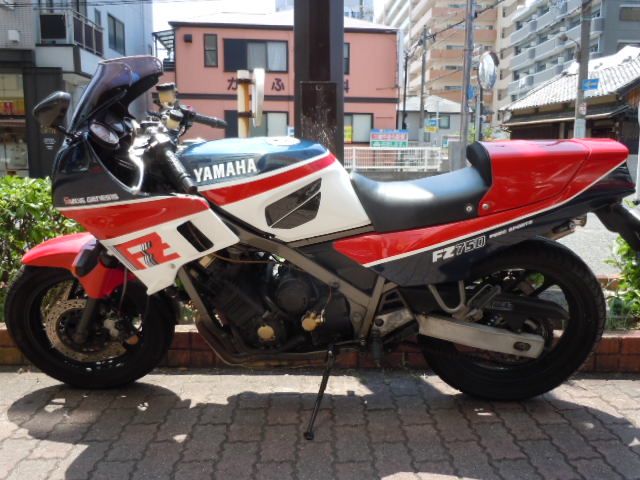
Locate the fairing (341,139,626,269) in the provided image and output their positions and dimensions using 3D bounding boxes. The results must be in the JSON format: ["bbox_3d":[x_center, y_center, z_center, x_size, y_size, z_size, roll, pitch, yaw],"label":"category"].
[{"bbox_3d":[0.491,-0.143,1.664,0.870,0.385,0.320,1,22,2],"label":"fairing"}]

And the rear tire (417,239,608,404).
[{"bbox_3d":[0.664,0.287,1.830,0.665,0.665,0.135,1,22,2],"label":"rear tire"}]

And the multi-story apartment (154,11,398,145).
[{"bbox_3d":[-1.798,-6.658,24.291,9.300,7.300,7.500,0,9,-5],"label":"multi-story apartment"}]

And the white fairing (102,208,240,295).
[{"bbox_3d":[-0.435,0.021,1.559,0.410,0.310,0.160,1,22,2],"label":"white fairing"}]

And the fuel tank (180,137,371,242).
[{"bbox_3d":[-0.128,-0.191,1.668,0.590,0.305,0.360,1,22,2],"label":"fuel tank"}]

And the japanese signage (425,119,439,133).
[{"bbox_3d":[4.738,-4.853,22.000,0.600,0.530,0.060,0,9,-2],"label":"japanese signage"}]

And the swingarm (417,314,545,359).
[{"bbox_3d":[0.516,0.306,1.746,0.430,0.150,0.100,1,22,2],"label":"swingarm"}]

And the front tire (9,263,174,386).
[{"bbox_3d":[-0.820,0.294,1.882,0.600,0.600,0.125,-2,25,-5],"label":"front tire"}]

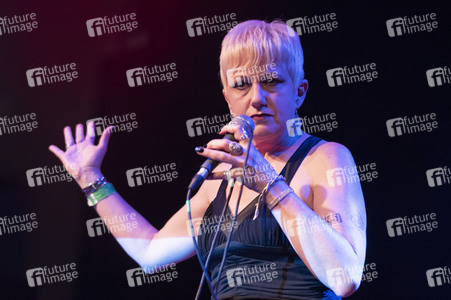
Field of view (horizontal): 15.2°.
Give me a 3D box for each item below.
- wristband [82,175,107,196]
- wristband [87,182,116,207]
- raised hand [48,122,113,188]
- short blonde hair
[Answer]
[{"bbox_3d":[-0.260,0.074,3.380,0.053,0.016,0.043,-29,-4,0],"label":"wristband"},{"bbox_3d":[-0.248,0.090,3.380,0.060,0.021,0.047,-28,-4,0],"label":"wristband"},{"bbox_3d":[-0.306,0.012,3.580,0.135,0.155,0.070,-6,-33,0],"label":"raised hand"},{"bbox_3d":[0.077,-0.193,3.520,0.168,0.160,0.195,-5,-3,14],"label":"short blonde hair"}]

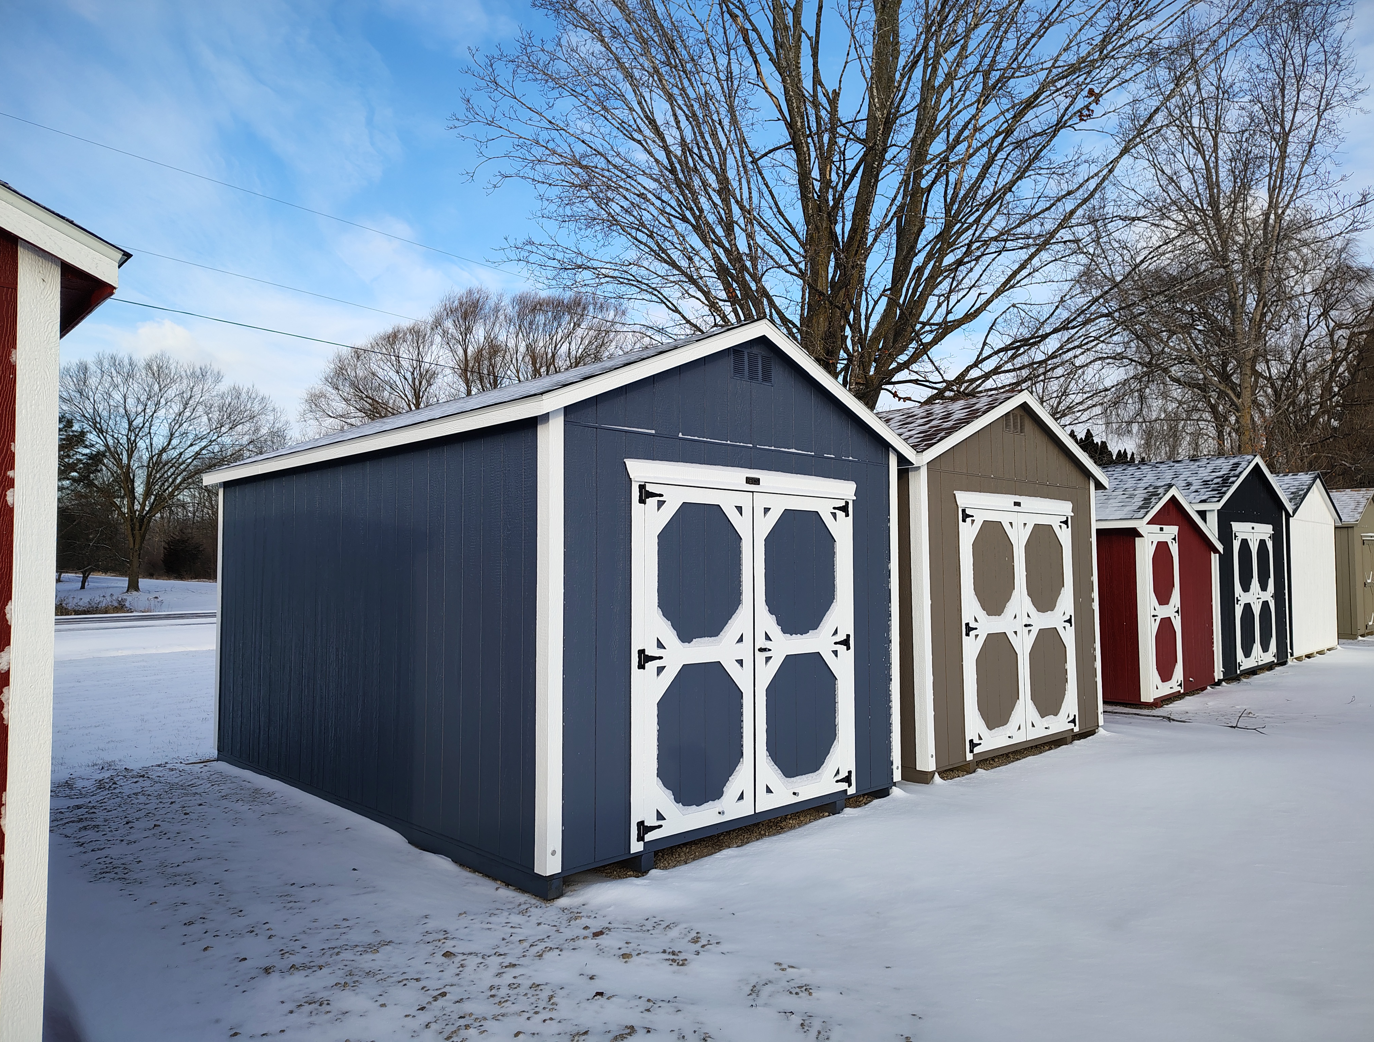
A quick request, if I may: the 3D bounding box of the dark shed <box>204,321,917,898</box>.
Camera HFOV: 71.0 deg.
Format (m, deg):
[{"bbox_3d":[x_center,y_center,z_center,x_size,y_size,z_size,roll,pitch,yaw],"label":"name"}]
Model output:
[{"bbox_3d":[-1.267,0.438,7.611,3.272,3.160,5.050,3,-4,-44],"label":"dark shed"}]

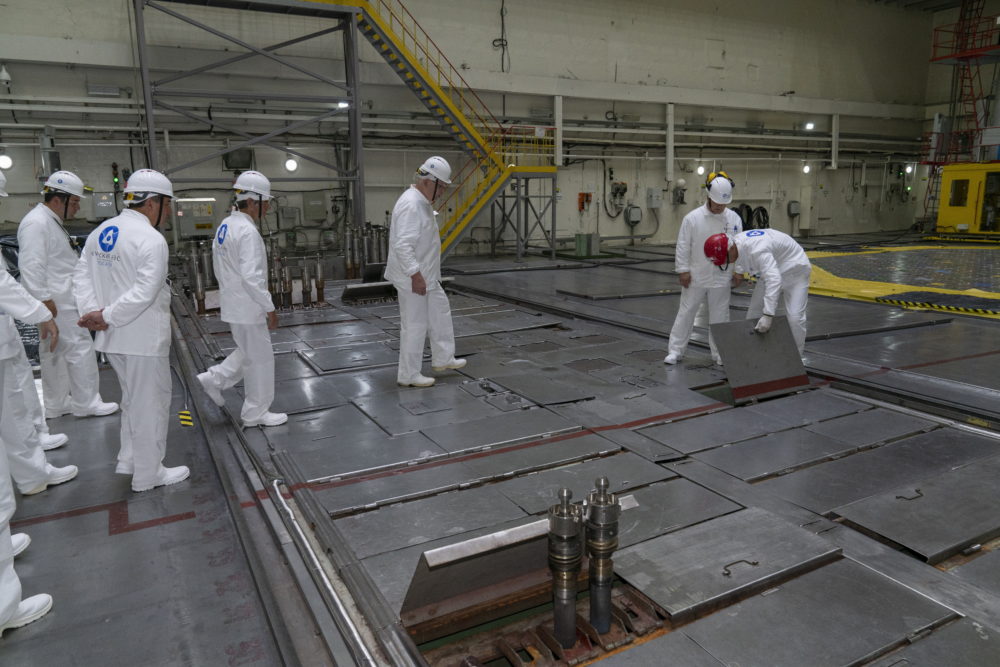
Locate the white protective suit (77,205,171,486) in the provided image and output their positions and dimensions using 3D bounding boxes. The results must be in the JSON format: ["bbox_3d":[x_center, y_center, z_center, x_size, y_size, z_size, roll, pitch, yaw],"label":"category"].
[{"bbox_3d":[-2.124,0.078,3.918,0.560,1.538,0.460,8,14,38],"label":"white protective suit"}]

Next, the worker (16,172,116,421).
[{"bbox_3d":[-3.264,-0.293,5.242,0.660,1.828,0.570,-10,14,-38],"label":"worker"}]

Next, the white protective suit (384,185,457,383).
[{"bbox_3d":[-0.673,-0.419,5.878,0.600,1.646,0.550,-1,11,-1],"label":"white protective suit"}]

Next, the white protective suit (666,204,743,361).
[{"bbox_3d":[1.909,-0.457,6.555,0.660,1.500,0.400,0,11,7],"label":"white protective suit"}]

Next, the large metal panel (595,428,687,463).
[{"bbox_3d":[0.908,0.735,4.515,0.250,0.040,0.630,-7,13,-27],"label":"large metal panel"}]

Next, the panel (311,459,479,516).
[{"bbox_3d":[-0.591,0.865,3.980,0.875,0.040,0.470,-7,13,-27],"label":"panel"}]

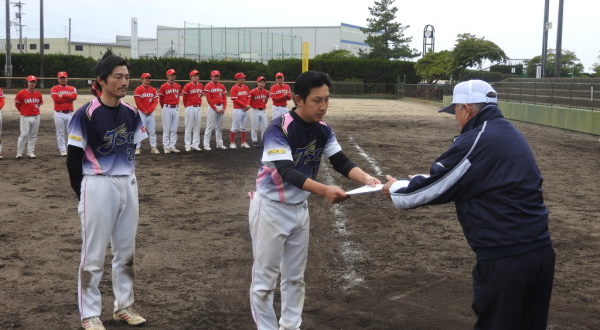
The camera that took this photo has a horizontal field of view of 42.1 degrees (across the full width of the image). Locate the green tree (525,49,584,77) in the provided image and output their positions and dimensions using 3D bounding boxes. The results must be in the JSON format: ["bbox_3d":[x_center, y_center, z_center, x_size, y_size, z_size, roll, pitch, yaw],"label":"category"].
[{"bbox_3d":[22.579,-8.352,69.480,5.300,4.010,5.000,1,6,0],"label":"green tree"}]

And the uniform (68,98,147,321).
[{"bbox_3d":[-1.228,0.269,5.039,0.320,1.400,0.470,6,8,41],"label":"uniform"}]

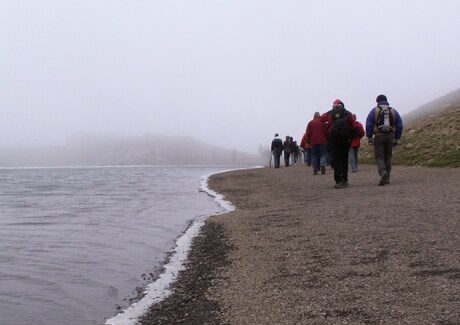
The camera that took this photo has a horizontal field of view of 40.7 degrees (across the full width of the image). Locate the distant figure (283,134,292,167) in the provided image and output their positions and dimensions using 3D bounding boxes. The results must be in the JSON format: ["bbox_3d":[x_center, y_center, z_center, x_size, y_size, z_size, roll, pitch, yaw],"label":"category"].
[{"bbox_3d":[3.118,-0.605,33.500,0.530,1.720,0.420,0,0,0],"label":"distant figure"}]

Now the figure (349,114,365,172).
[{"bbox_3d":[3.705,-0.555,18.300,0.580,1.700,0.420,0,0,0],"label":"figure"}]

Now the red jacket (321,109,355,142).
[{"bbox_3d":[2.122,-0.728,12.200,0.660,0.680,0.380,0,0,0],"label":"red jacket"}]

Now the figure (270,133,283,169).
[{"bbox_3d":[2.317,-0.566,30.500,0.560,1.750,0.420,0,0,0],"label":"figure"}]

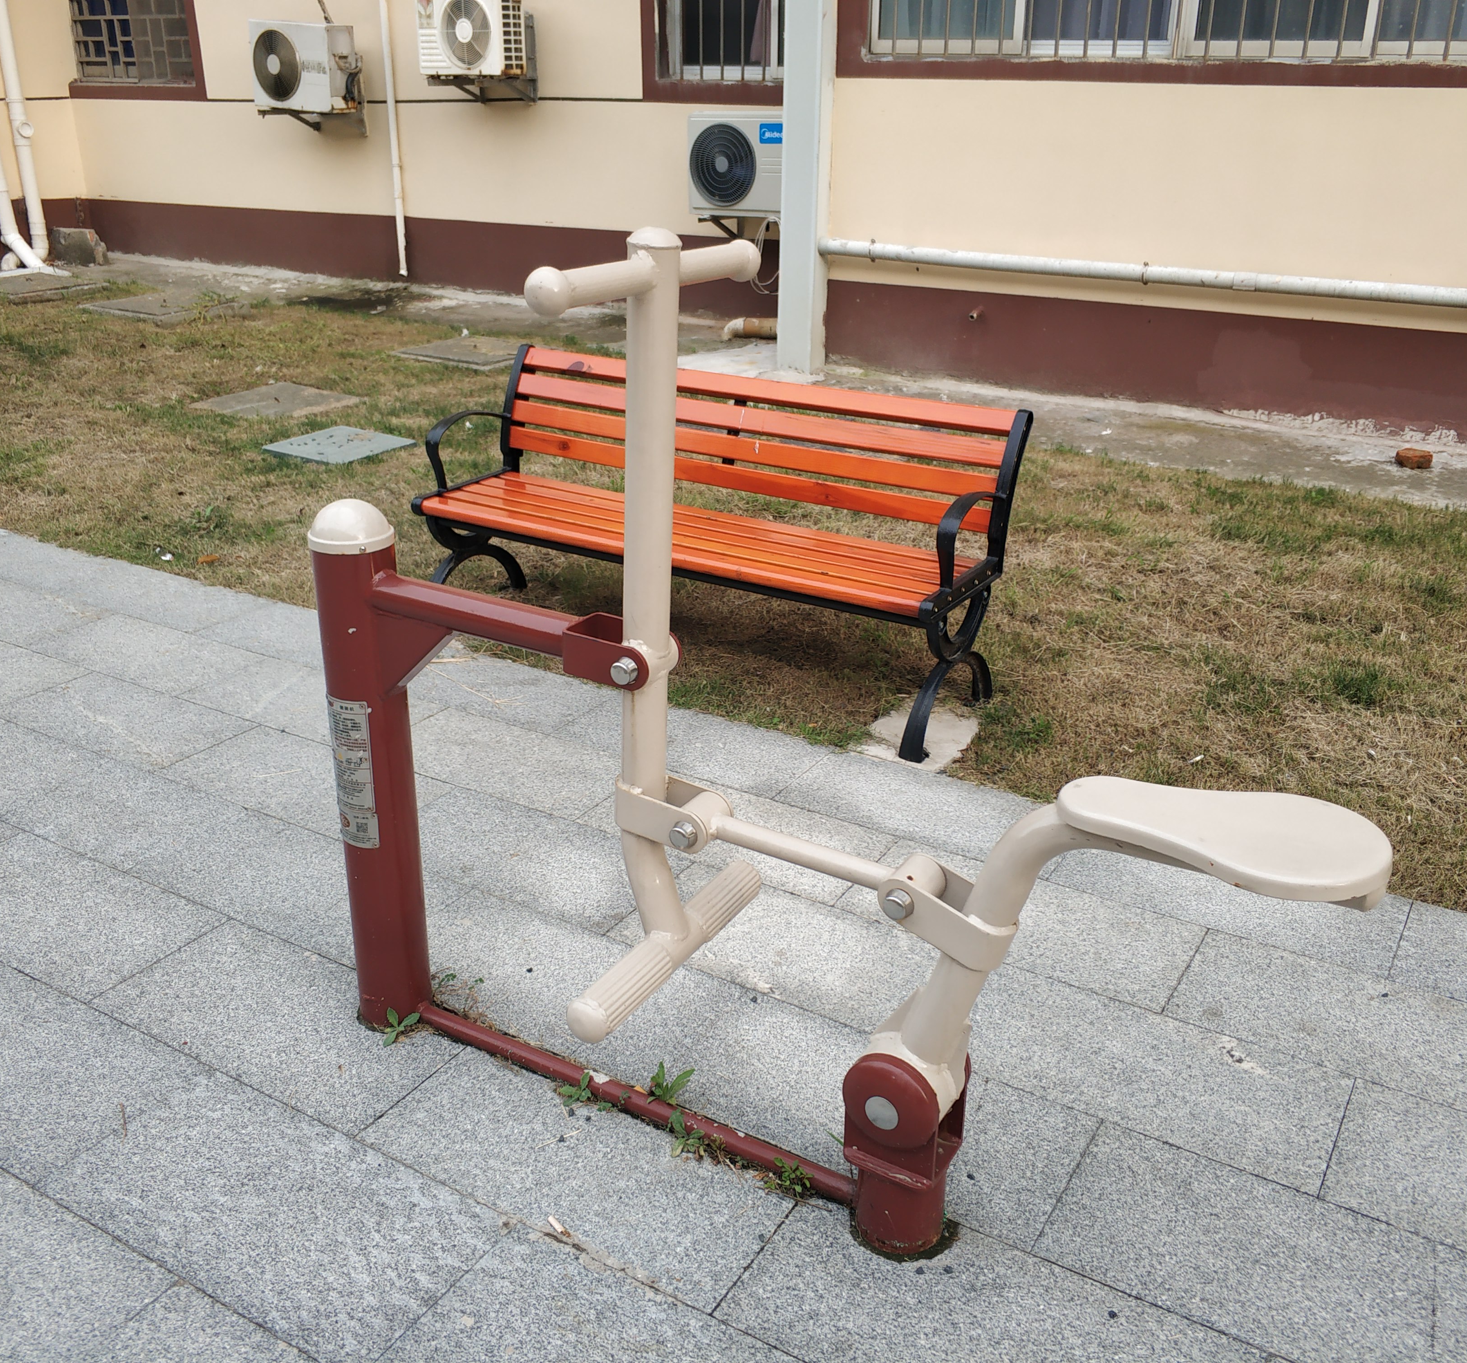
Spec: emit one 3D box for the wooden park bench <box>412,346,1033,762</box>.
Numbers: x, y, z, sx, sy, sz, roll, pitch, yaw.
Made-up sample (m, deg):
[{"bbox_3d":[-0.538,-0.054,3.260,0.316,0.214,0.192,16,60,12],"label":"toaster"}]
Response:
[{"bbox_3d":[-0.088,-0.378,3.539,1.490,0.700,0.545,14,26,28],"label":"wooden park bench"}]

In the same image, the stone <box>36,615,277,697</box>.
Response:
[{"bbox_3d":[-1.530,-0.059,3.702,0.598,0.035,0.301,14,26,28],"label":"stone"}]

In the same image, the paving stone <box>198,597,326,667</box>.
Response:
[{"bbox_3d":[-1.117,-0.095,3.798,0.598,0.035,0.301,14,26,28],"label":"paving stone"}]

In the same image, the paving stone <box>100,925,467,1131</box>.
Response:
[{"bbox_3d":[-0.715,0.553,2.281,0.600,0.040,0.300,14,26,28],"label":"paving stone"}]

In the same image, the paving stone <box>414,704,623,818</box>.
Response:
[{"bbox_3d":[-0.504,0.193,3.132,0.600,0.040,0.300,14,26,28],"label":"paving stone"}]

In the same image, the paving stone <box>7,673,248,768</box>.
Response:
[{"bbox_3d":[-1.434,0.100,3.313,0.600,0.040,0.300,14,26,28],"label":"paving stone"}]

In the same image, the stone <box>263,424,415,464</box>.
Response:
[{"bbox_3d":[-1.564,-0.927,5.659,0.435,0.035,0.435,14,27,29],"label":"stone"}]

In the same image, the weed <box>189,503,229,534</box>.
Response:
[{"bbox_3d":[-1.733,-0.542,4.693,0.130,0.075,0.120,-8,24,-19],"label":"weed"}]

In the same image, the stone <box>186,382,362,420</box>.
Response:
[{"bbox_3d":[-2.042,-1.234,6.387,0.560,0.040,0.560,14,27,29],"label":"stone"}]

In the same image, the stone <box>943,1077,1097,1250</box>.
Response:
[{"bbox_3d":[0.209,0.641,2.085,0.600,0.040,0.300,14,26,28],"label":"stone"}]

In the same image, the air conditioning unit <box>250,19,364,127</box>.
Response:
[{"bbox_3d":[-2.825,-4.055,9.386,0.710,0.535,0.270,16,28,27],"label":"air conditioning unit"}]

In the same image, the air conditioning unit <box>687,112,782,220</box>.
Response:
[{"bbox_3d":[0.154,-3.028,8.351,0.780,0.564,0.300,14,26,28],"label":"air conditioning unit"}]

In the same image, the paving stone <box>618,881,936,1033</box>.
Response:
[{"bbox_3d":[0.106,0.481,2.480,0.598,0.035,0.301,14,26,28],"label":"paving stone"}]

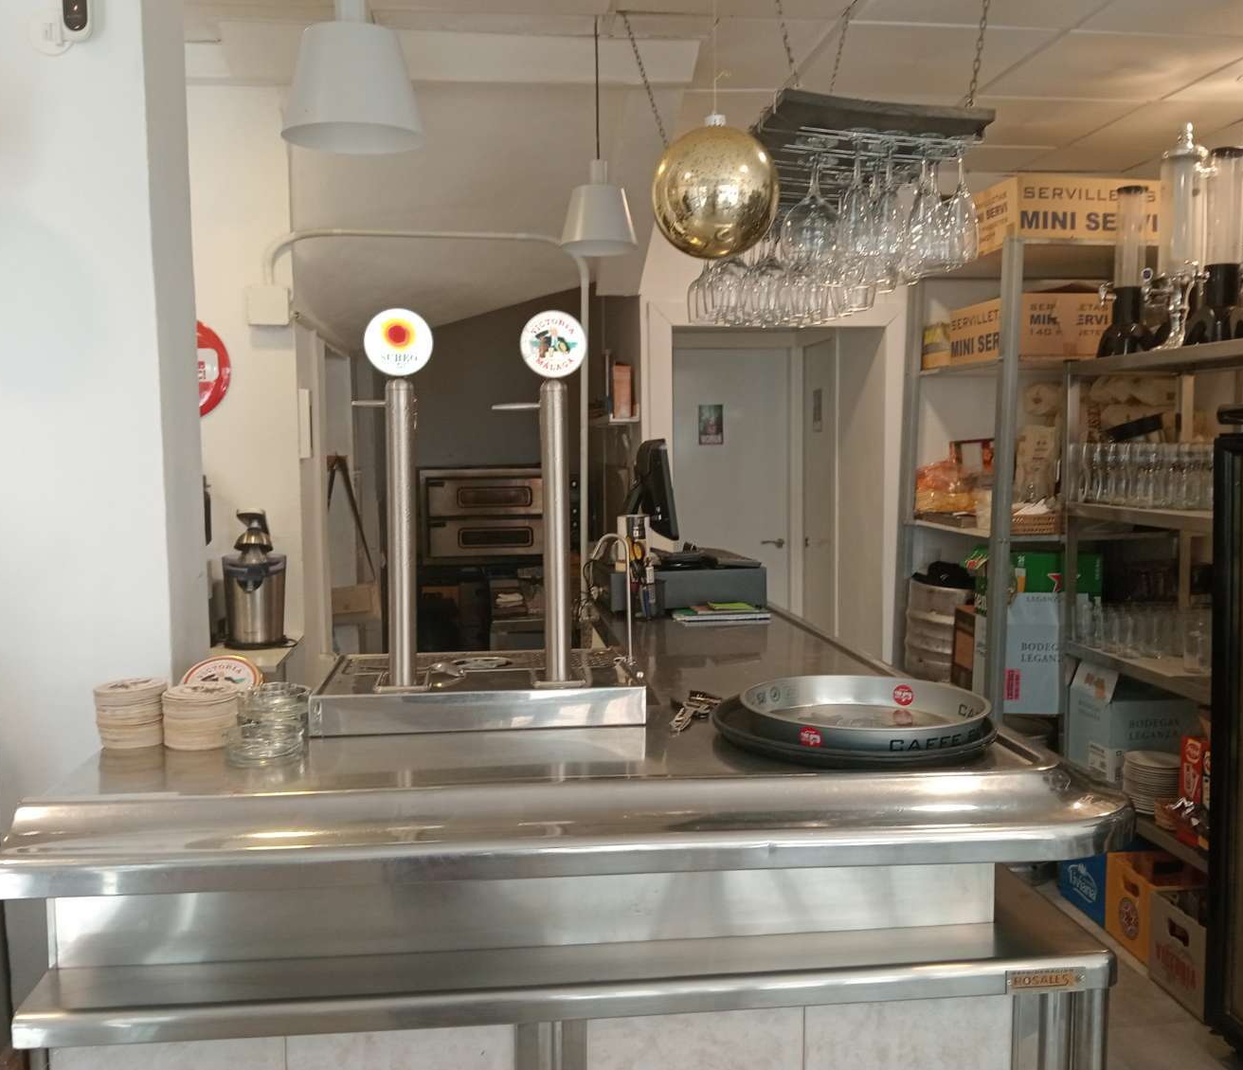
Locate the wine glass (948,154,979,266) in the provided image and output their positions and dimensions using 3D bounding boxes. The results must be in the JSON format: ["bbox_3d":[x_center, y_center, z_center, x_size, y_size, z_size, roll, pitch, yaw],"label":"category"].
[{"bbox_3d":[0.603,-0.596,2.046,0.071,0.210,0.071,-1,5,-5],"label":"wine glass"}]

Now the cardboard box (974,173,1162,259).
[{"bbox_3d":[1.460,-1.043,3.856,0.500,0.220,0.350,-1,5,-11],"label":"cardboard box"}]

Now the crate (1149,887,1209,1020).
[{"bbox_3d":[1.707,1.141,3.150,0.390,0.248,0.258,-1,5,-5],"label":"crate"}]

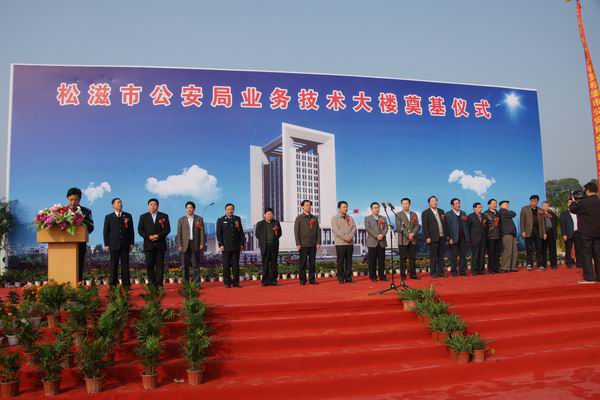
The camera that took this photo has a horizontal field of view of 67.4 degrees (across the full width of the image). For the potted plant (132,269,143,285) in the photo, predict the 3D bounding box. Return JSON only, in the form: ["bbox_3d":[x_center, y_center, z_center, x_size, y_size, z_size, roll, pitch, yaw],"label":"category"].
[{"bbox_3d":[-3.503,1.649,9.700,0.220,0.340,0.220,-1,-4,-12],"label":"potted plant"}]

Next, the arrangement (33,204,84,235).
[{"bbox_3d":[-3.569,0.288,6.650,0.710,0.430,0.420,0,-4,-15],"label":"arrangement"}]

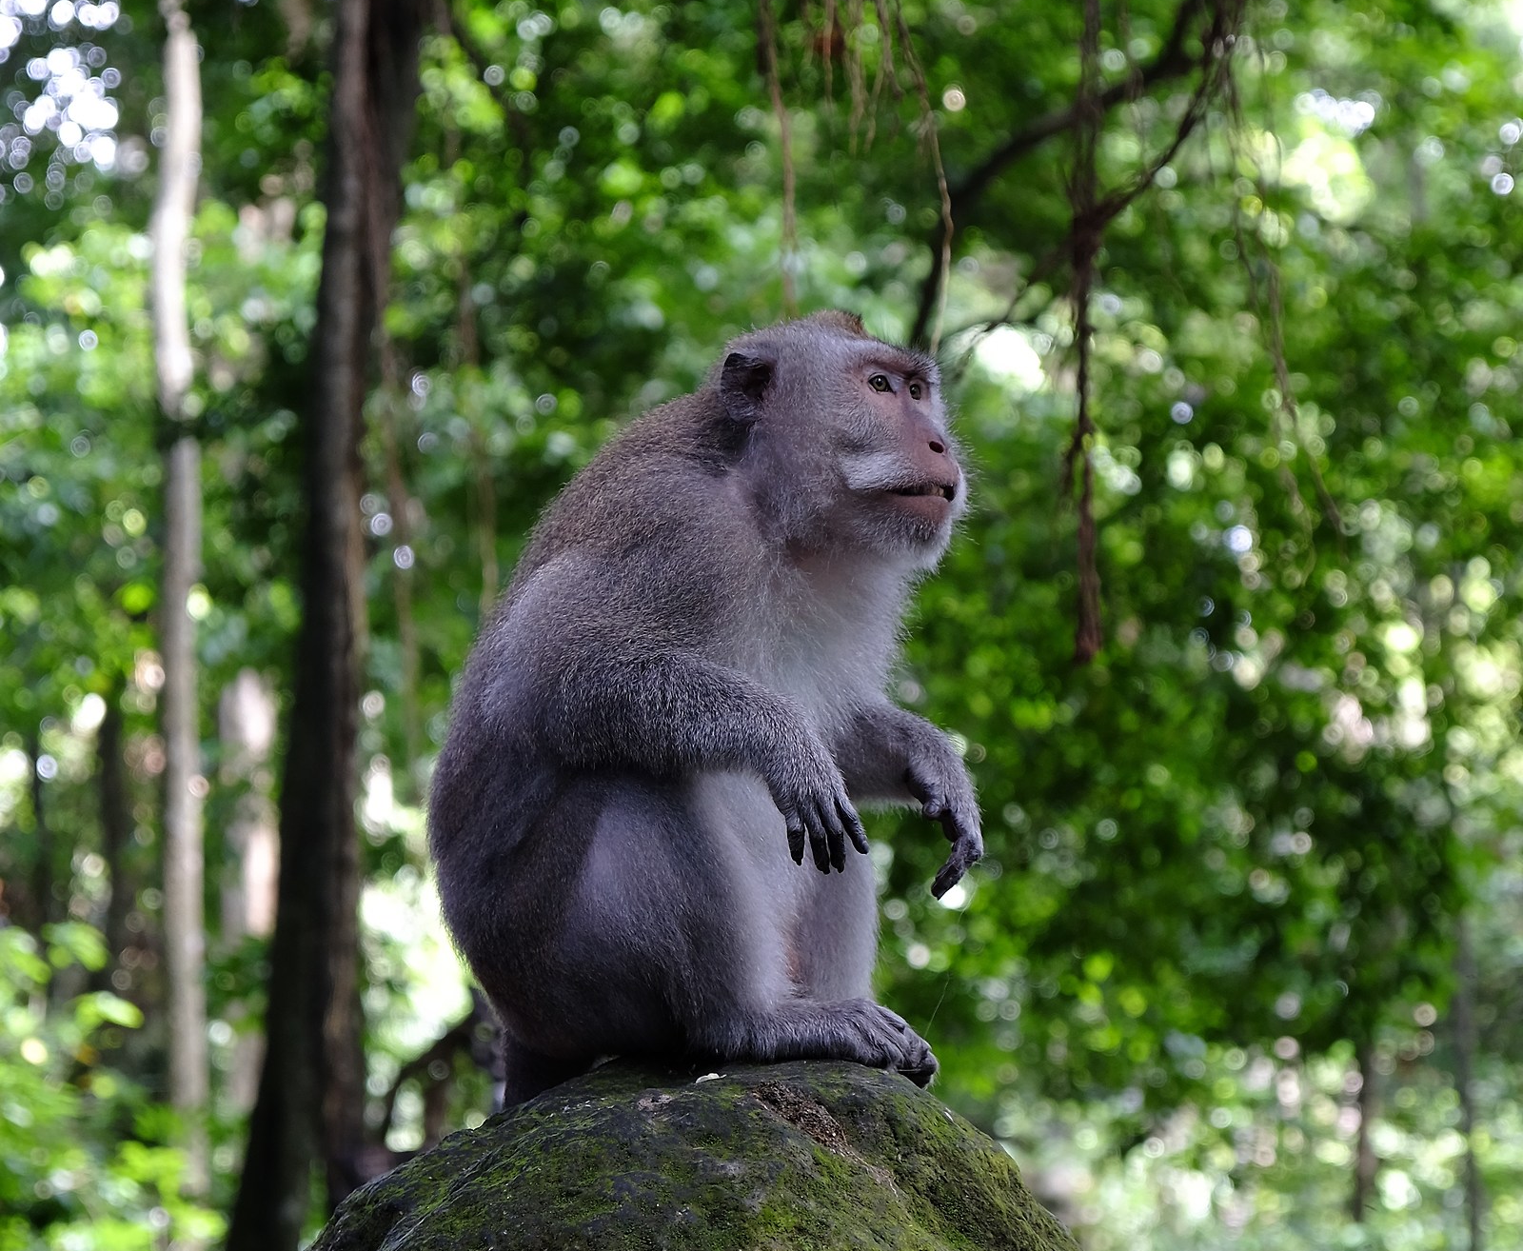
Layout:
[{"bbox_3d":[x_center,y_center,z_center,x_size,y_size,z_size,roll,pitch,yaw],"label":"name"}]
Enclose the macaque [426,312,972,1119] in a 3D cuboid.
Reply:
[{"bbox_3d":[-0.032,0.046,3.100,0.310,0.450,0.250,-4,-10,25],"label":"macaque"}]

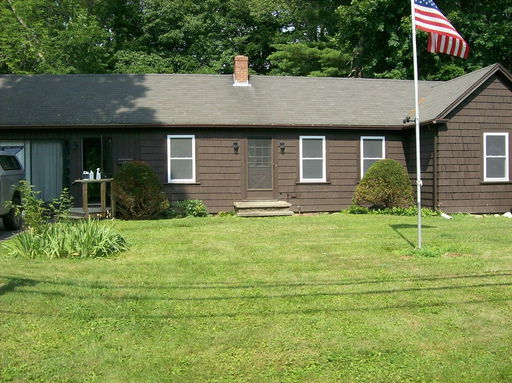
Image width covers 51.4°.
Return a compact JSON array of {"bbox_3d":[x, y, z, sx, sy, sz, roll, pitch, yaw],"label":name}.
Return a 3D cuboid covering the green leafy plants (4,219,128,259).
[{"bbox_3d":[-3.526,0.847,9.900,2.100,0.660,1.250,0,1,0],"label":"green leafy plants"}]

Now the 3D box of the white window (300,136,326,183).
[{"bbox_3d":[1.865,-1.059,17.500,0.880,1.520,0.100,-1,2,-7],"label":"white window"}]

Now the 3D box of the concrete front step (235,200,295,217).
[{"bbox_3d":[0.268,0.543,16.800,1.850,0.430,0.900,-1,2,-7],"label":"concrete front step"}]

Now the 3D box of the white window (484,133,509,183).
[{"bbox_3d":[7.437,-1.051,16.450,0.860,1.530,0.120,-1,1,-8],"label":"white window"}]

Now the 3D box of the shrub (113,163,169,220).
[{"bbox_3d":[-3.482,-0.030,15.900,1.600,1.760,1.550,-1,2,-7],"label":"shrub"}]

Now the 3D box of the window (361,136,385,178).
[{"bbox_3d":[3.900,-1.081,17.750,0.870,1.520,0.100,-1,2,-7],"label":"window"}]

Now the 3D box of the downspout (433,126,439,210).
[{"bbox_3d":[5.466,-0.731,16.200,0.100,2.620,0.100,-1,1,-8],"label":"downspout"}]

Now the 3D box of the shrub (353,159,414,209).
[{"bbox_3d":[4.014,-0.227,16.750,1.880,1.600,1.750,-1,2,-7],"label":"shrub"}]

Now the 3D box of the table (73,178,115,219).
[{"bbox_3d":[-4.446,0.200,14.600,1.100,1.050,0.650,-1,1,-8],"label":"table"}]

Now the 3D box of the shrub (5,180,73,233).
[{"bbox_3d":[-4.824,0.377,11.800,1.350,1.200,1.100,0,1,0],"label":"shrub"}]

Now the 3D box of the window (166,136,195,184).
[{"bbox_3d":[-2.427,-1.051,17.100,0.890,1.550,0.120,-1,1,-8],"label":"window"}]

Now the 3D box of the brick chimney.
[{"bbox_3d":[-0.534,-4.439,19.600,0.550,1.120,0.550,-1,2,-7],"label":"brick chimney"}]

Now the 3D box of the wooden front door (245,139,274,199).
[{"bbox_3d":[0.115,-0.722,17.450,0.950,2.050,0.110,-1,1,-8],"label":"wooden front door"}]

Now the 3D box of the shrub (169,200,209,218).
[{"bbox_3d":[-2.081,0.555,16.400,1.220,0.530,0.900,-1,2,-7],"label":"shrub"}]

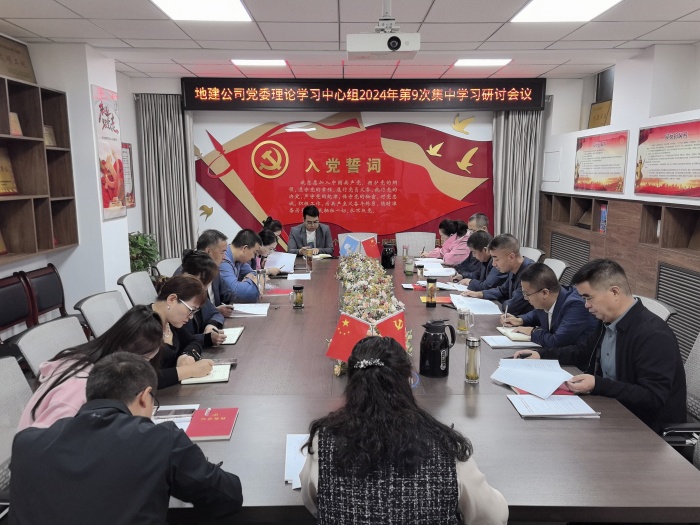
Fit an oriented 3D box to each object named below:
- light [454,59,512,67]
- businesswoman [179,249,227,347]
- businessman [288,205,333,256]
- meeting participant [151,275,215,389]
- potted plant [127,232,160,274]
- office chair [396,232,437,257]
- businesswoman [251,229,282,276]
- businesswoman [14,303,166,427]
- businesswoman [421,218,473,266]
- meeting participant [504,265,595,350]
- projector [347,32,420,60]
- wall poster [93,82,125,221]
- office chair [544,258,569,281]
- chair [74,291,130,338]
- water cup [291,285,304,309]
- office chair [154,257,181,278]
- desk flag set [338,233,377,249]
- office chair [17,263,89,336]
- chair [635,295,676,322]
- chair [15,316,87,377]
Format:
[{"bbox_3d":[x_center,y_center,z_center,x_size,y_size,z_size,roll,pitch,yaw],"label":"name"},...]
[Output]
[{"bbox_3d":[1.435,-2.139,5.752,0.600,0.060,0.580,0,9,-1],"label":"light"},{"bbox_3d":[-1.023,0.544,3.261,0.700,1.250,0.500,0,9,-1],"label":"businesswoman"},{"bbox_3d":[-0.422,0.009,6.159,0.520,1.309,0.750,0,9,-1],"label":"businessman"},{"bbox_3d":[-0.966,0.653,2.732,0.700,1.210,0.500,0,9,-1],"label":"meeting participant"},{"bbox_3d":[-2.405,0.154,6.182,0.580,1.015,0.580,0,9,-1],"label":"potted plant"},{"bbox_3d":[0.776,0.169,6.238,0.580,0.970,0.600,0,9,-1],"label":"office chair"},{"bbox_3d":[-1.000,0.272,5.071,0.680,1.180,0.500,0,10,-1],"label":"businesswoman"},{"bbox_3d":[-0.972,0.735,2.198,0.740,1.159,0.520,0,9,-1],"label":"businesswoman"},{"bbox_3d":[1.121,0.158,5.672,0.660,1.190,0.520,1,10,6],"label":"businesswoman"},{"bbox_3d":[1.139,0.580,3.127,0.720,1.164,0.550,0,9,-1],"label":"meeting participant"},{"bbox_3d":[0.162,-1.091,2.775,0.355,0.095,0.260,0,11,-1],"label":"projector"},{"bbox_3d":[-2.218,-0.993,5.053,0.020,1.160,0.560,0,10,-1],"label":"wall poster"},{"bbox_3d":[1.399,0.465,4.501,0.600,0.970,0.600,0,10,-1],"label":"office chair"},{"bbox_3d":[-1.202,0.683,3.221,0.620,0.990,0.580,0,9,-1],"label":"chair"},{"bbox_3d":[-0.364,0.230,3.752,0.100,0.153,0.075,0,9,-1],"label":"water cup"},{"bbox_3d":[-1.204,0.479,4.342,0.600,0.970,0.580,1,9,7],"label":"office chair"},{"bbox_3d":[0.097,-0.106,5.476,0.390,0.320,0.080,0,9,-1],"label":"desk flag set"},{"bbox_3d":[-2.371,0.479,4.590,0.570,0.940,0.500,0,9,-1],"label":"office chair"},{"bbox_3d":[1.409,0.693,3.157,0.620,0.990,0.580,0,9,-1],"label":"chair"},{"bbox_3d":[-1.153,0.789,2.630,0.600,0.970,0.600,0,10,2],"label":"chair"}]

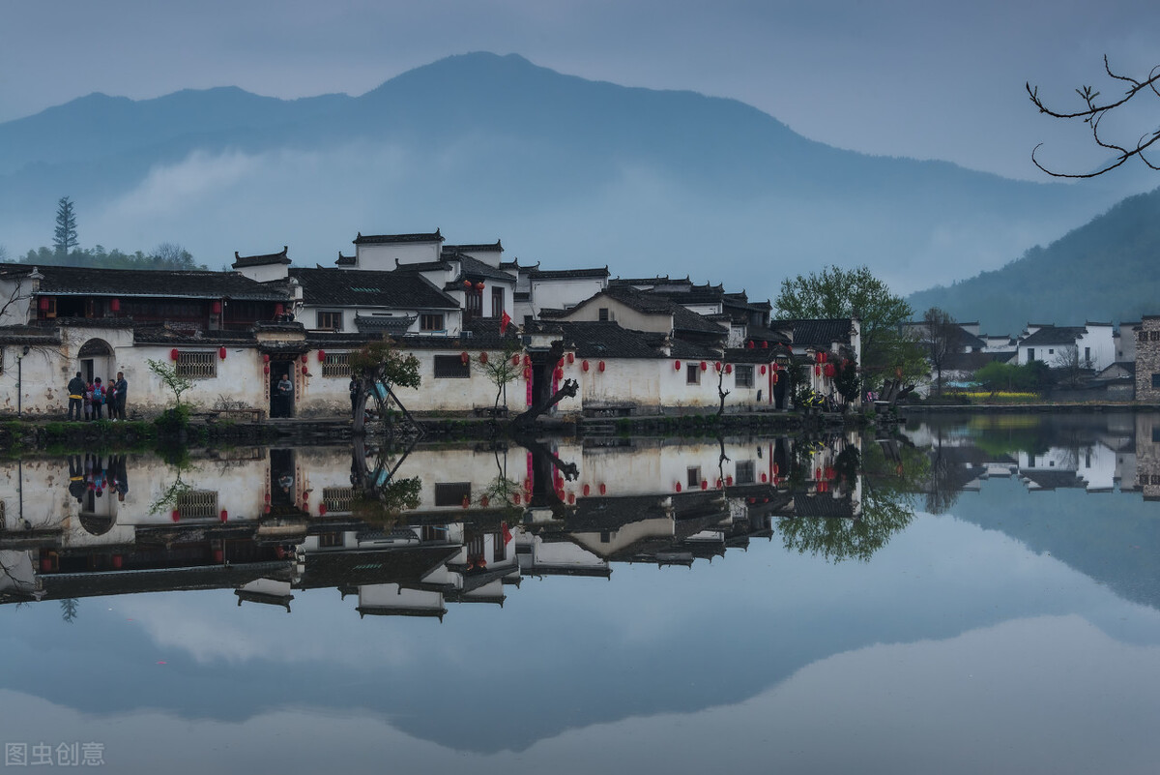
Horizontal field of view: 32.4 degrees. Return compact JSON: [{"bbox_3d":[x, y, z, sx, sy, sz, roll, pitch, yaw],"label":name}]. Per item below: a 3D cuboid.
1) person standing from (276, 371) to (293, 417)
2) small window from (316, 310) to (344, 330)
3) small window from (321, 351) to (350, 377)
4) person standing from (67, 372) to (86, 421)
[{"bbox_3d":[-11.390,0.329,77.200,0.560,1.690,0.380,0,0,-3],"label":"person standing"},{"bbox_3d":[-10.866,-2.876,86.800,1.430,0.970,0.150,0,-1,-40],"label":"small window"},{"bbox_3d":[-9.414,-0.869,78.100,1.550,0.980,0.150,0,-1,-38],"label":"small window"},{"bbox_3d":[-17.774,0.317,70.500,0.600,1.710,0.420,0,0,12],"label":"person standing"}]

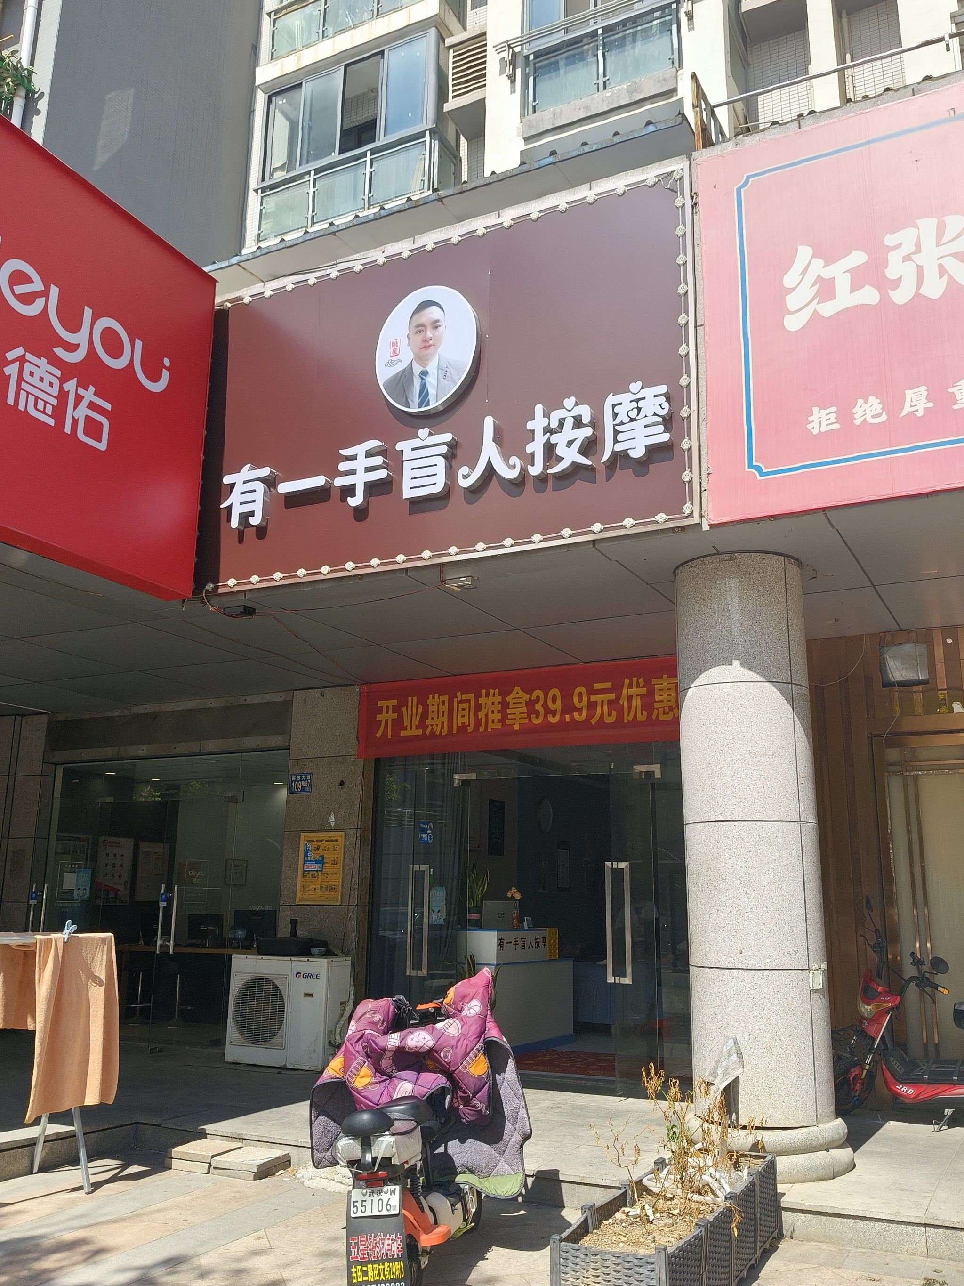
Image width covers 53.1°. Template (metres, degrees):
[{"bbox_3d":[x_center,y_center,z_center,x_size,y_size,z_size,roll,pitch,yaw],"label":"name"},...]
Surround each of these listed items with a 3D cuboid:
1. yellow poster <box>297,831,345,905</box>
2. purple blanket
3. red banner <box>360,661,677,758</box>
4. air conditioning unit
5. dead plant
[{"bbox_3d":[-1.403,1.956,8.387,0.461,0.606,0.030,-5,-14,25],"label":"yellow poster"},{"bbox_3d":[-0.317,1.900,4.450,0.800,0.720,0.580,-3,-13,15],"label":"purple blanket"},{"bbox_3d":[0.299,0.551,7.879,3.042,0.651,0.020,-5,-14,25],"label":"red banner"},{"bbox_3d":[-1.583,3.000,7.925,0.898,0.808,0.401,-5,-14,23],"label":"air conditioning unit"},{"bbox_3d":[0.890,2.306,4.420,0.660,0.580,0.550,-5,-14,25],"label":"dead plant"}]

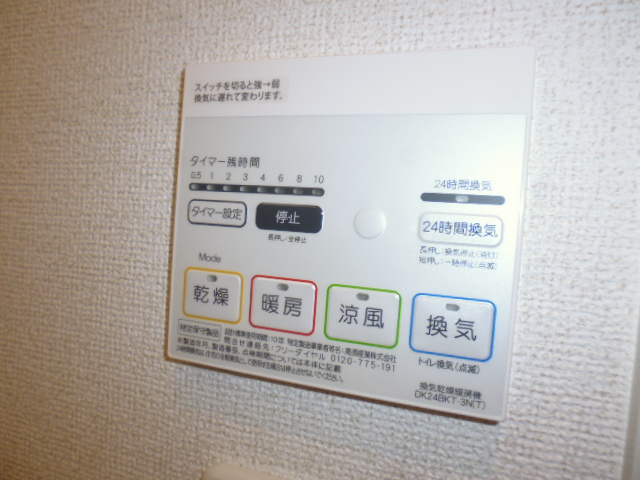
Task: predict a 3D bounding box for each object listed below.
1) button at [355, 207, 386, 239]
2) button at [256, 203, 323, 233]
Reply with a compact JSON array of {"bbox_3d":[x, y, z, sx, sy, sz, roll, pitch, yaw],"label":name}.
[{"bbox_3d":[0.018,-0.006,0.158,0.011,0.011,0.003,5,1,18],"label":"button"},{"bbox_3d":[-0.012,-0.008,0.168,0.027,0.011,0.003,5,1,18],"label":"button"}]

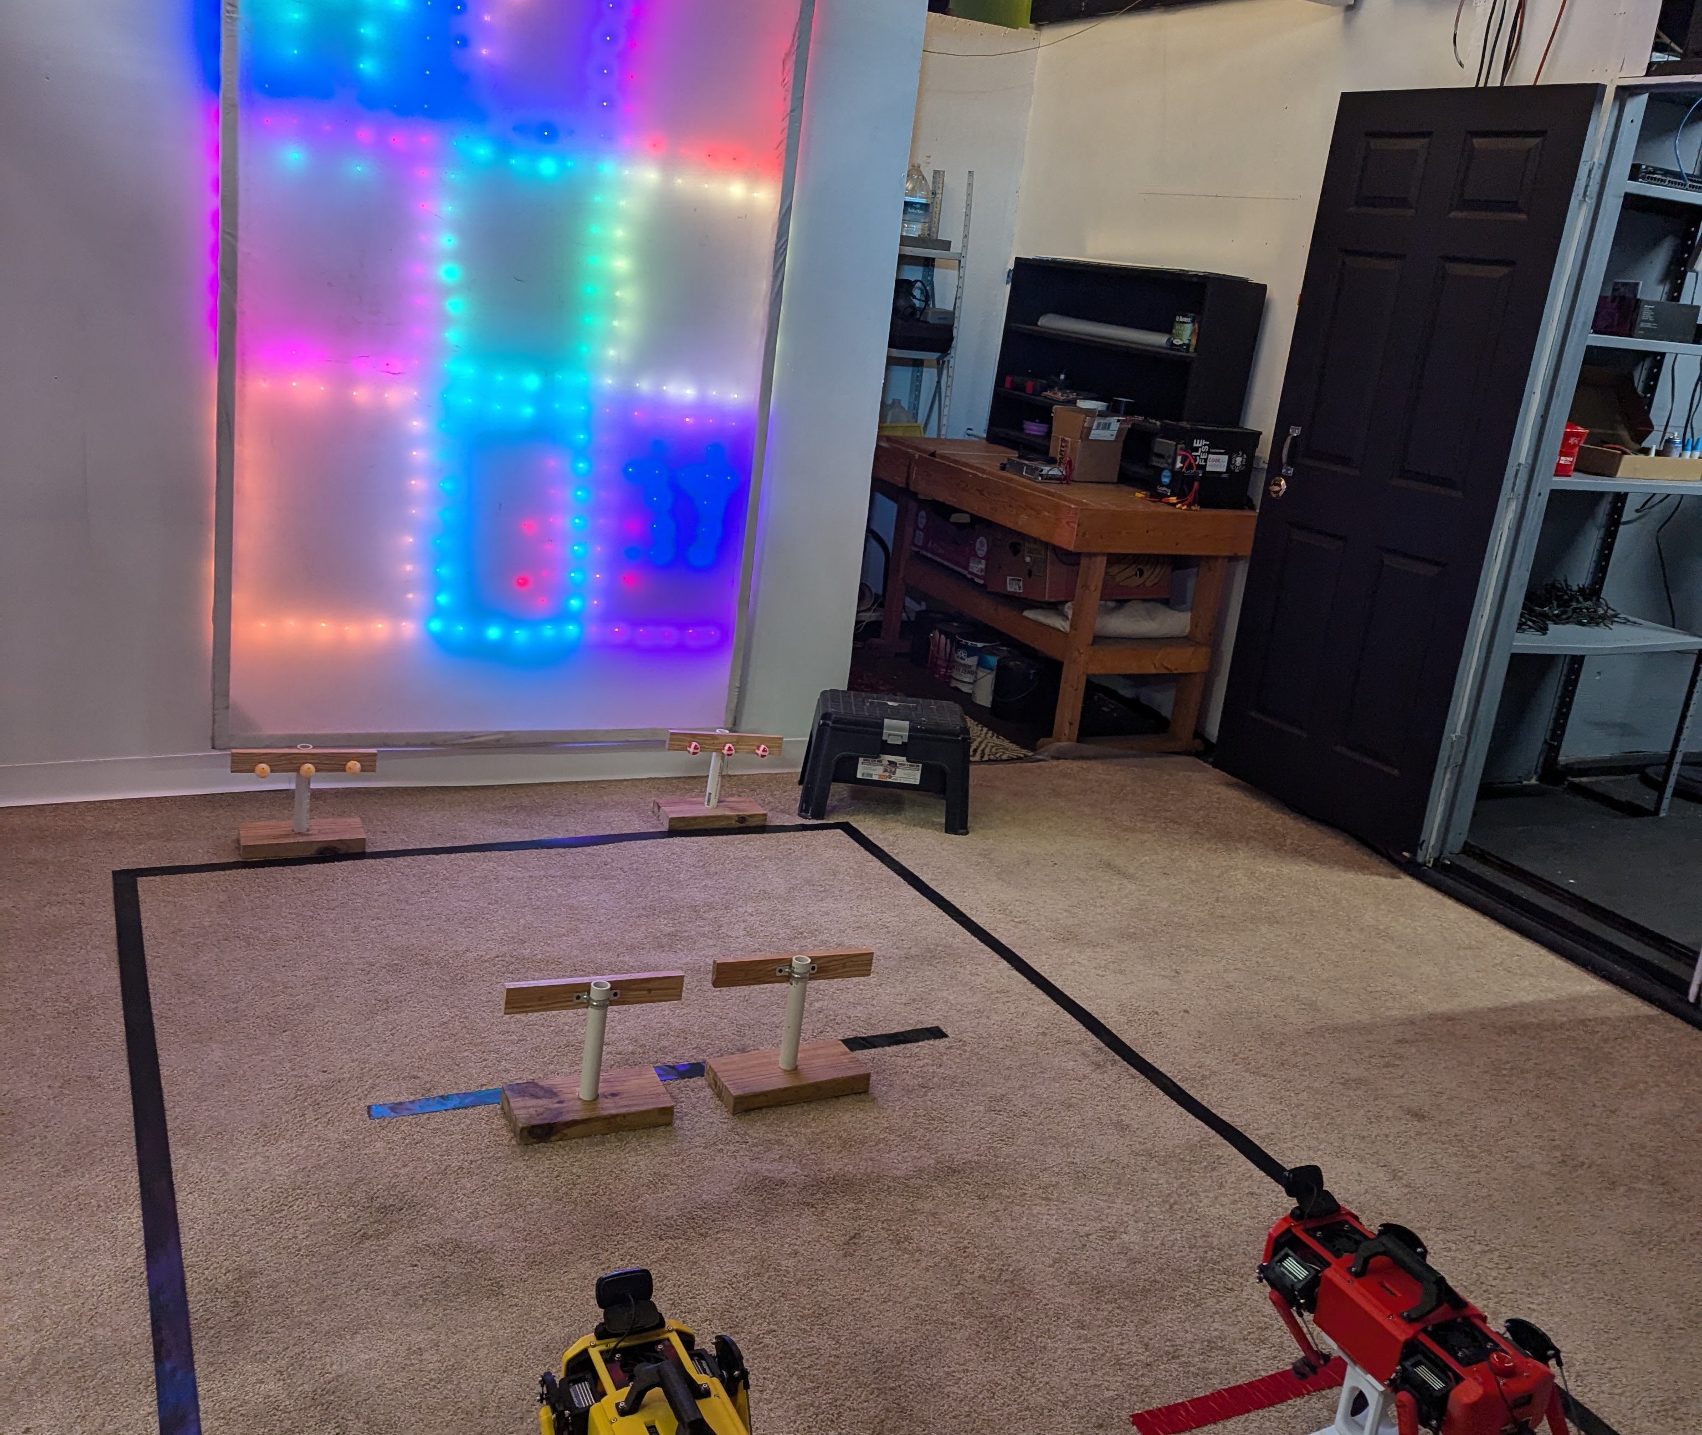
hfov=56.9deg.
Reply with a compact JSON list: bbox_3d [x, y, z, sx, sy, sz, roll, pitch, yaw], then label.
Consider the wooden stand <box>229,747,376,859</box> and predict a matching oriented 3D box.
[{"bbox_3d":[-1.297,0.191,3.725,0.325,0.248,0.135,-1,17,-27],"label":"wooden stand"}]

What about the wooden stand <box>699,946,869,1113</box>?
[{"bbox_3d":[-0.102,0.564,2.889,0.320,0.254,0.138,-1,17,-27],"label":"wooden stand"}]

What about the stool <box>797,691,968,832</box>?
[{"bbox_3d":[0.108,0.120,4.492,0.475,0.295,0.300,6,16,-4],"label":"stool"}]

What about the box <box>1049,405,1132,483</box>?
[{"bbox_3d":[0.911,-1.044,6.080,0.240,0.240,0.180,-4,19,-33],"label":"box"}]

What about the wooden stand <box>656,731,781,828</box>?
[{"bbox_3d":[-0.350,0.161,4.229,0.325,0.252,0.135,-1,17,-27],"label":"wooden stand"}]

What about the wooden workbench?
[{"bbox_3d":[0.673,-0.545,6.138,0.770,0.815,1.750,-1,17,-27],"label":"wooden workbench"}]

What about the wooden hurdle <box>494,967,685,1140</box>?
[{"bbox_3d":[-0.440,0.575,2.709,0.320,0.252,0.138,-1,17,-27],"label":"wooden hurdle"}]

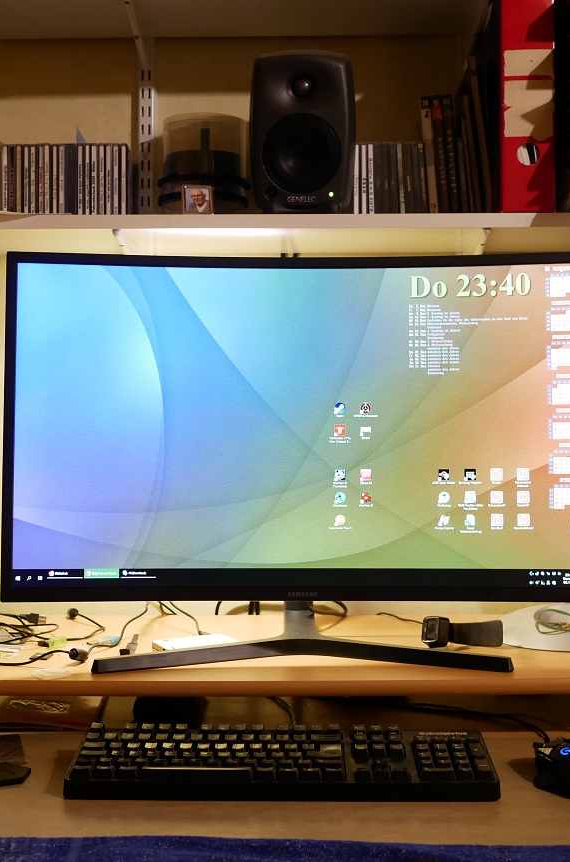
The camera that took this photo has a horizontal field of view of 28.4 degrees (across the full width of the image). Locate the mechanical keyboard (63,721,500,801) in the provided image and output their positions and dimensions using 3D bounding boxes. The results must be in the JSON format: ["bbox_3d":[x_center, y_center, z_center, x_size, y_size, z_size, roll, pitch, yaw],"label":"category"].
[{"bbox_3d":[-0.002,0.355,1.228,0.447,0.044,0.150,0,1,0],"label":"mechanical keyboard"}]

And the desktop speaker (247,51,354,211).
[{"bbox_3d":[0.025,-0.428,1.635,0.150,0.231,0.142,0,7,2],"label":"desktop speaker"}]

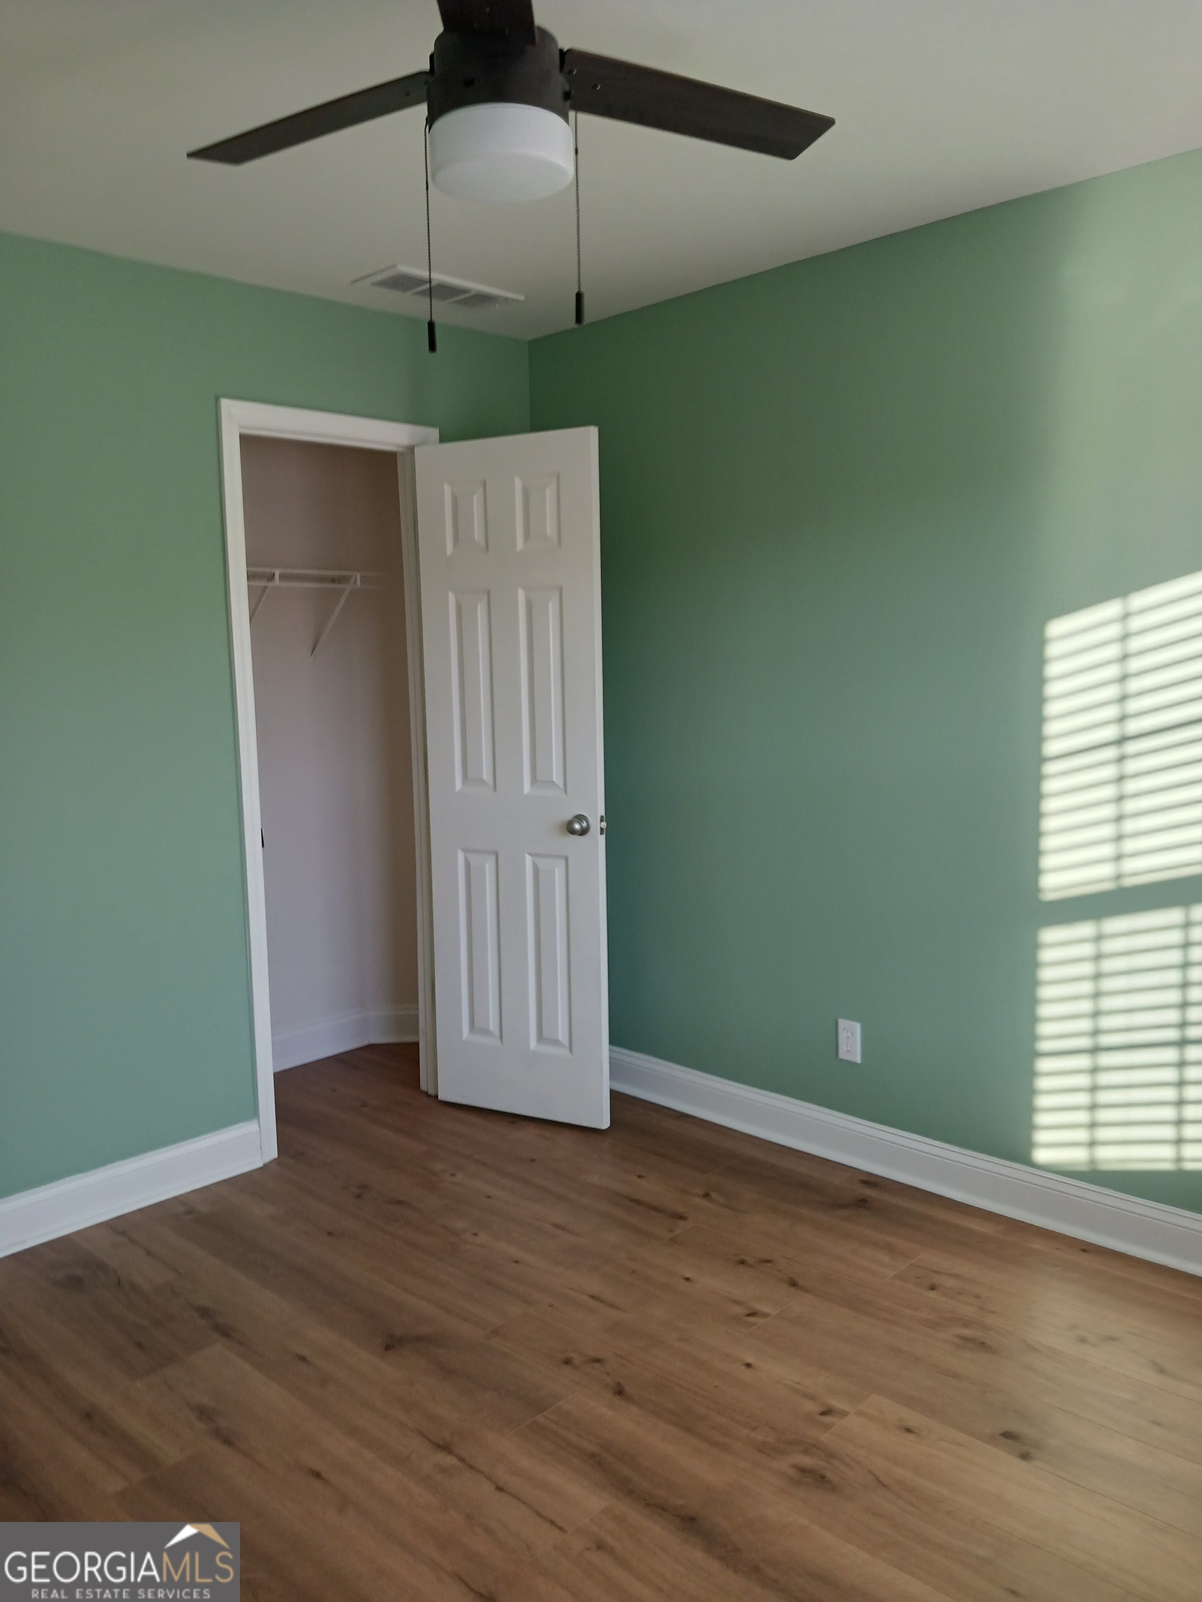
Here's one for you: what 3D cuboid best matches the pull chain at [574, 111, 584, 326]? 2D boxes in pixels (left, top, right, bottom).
[{"bbox_3d":[-0.032,-0.804,1.717,0.012,0.292,0.012,-1,7,0],"label":"pull chain"}]

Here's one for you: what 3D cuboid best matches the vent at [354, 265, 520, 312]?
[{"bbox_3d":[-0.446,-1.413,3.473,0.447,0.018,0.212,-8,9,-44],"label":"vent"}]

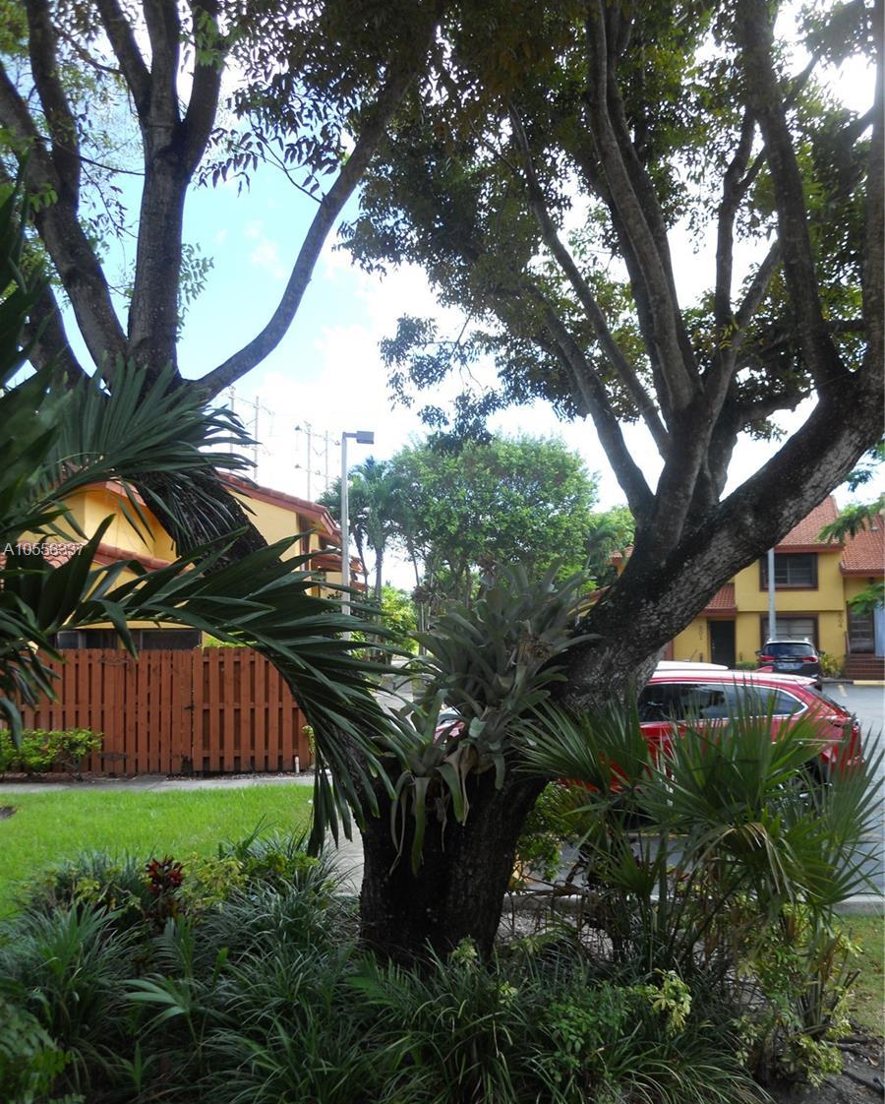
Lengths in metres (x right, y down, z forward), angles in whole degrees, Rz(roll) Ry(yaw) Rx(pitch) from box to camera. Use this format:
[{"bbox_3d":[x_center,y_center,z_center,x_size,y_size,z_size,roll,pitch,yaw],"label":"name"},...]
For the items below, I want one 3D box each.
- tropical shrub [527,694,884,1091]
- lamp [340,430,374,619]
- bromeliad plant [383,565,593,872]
[{"bbox_3d":[1.280,1.650,4.950,1.720,1.750,1.500,0,-3,0],"label":"tropical shrub"},{"bbox_3d":[-2.480,0.200,27.800,0.980,7.400,0.420,0,-3,-6],"label":"lamp"},{"bbox_3d":[0.265,0.990,5.700,1.230,1.780,1.000,0,-3,0],"label":"bromeliad plant"}]

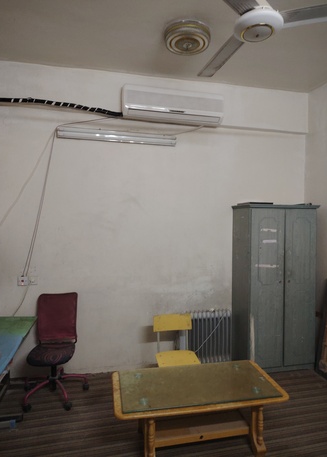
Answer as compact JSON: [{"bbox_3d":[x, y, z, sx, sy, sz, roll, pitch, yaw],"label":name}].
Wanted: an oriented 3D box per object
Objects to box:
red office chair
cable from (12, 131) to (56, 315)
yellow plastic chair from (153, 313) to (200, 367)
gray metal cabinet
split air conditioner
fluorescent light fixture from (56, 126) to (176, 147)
[{"bbox_3d":[-0.956,1.069,2.865,0.570,0.890,0.540,1,0,-12],"label":"red office chair"},{"bbox_3d":[-1.290,-0.073,3.182,0.387,1.855,0.040,1,0,-12],"label":"cable"},{"bbox_3d":[0.134,1.146,2.671,0.395,0.765,0.450,1,0,-12],"label":"yellow plastic chair"},{"bbox_3d":[1.268,0.648,3.589,0.830,1.795,0.440,1,0,-12],"label":"gray metal cabinet"},{"bbox_3d":[0.104,-1.260,3.345,1.040,0.324,0.215,1,0,-12],"label":"split air conditioner"},{"bbox_3d":[-0.471,-0.958,3.337,1.230,0.110,0.075,1,0,-12],"label":"fluorescent light fixture"}]

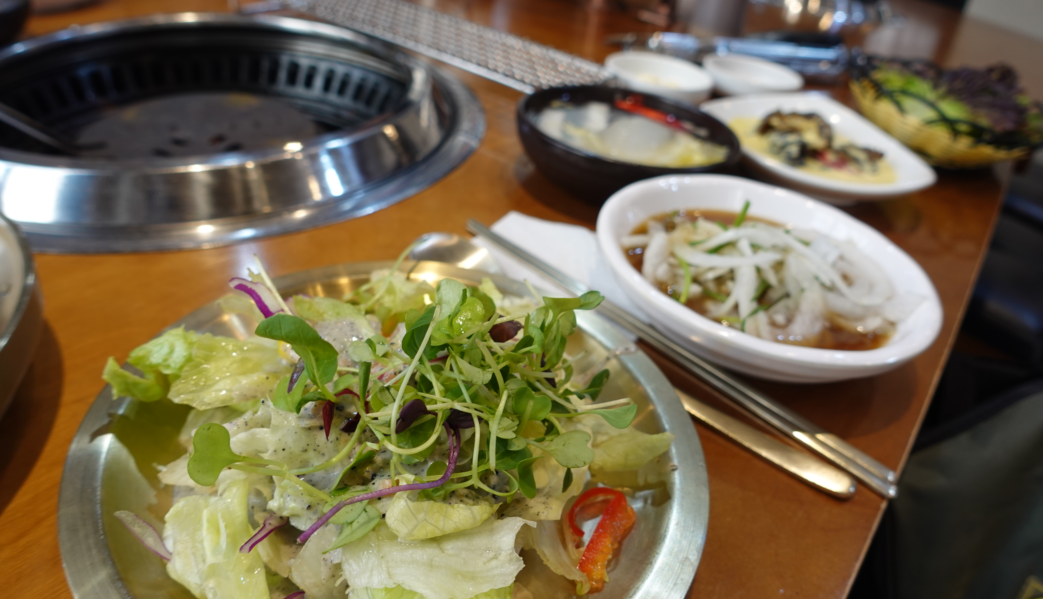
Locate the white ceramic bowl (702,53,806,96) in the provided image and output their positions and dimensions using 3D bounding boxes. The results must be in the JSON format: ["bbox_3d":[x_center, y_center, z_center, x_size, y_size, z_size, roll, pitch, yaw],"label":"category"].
[{"bbox_3d":[0.172,-0.161,0.591,0.077,0.026,0.077,9,36,0],"label":"white ceramic bowl"}]

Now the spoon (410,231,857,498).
[{"bbox_3d":[0.036,0.018,0.321,0.210,0.018,0.042,30,41,27],"label":"spoon"}]

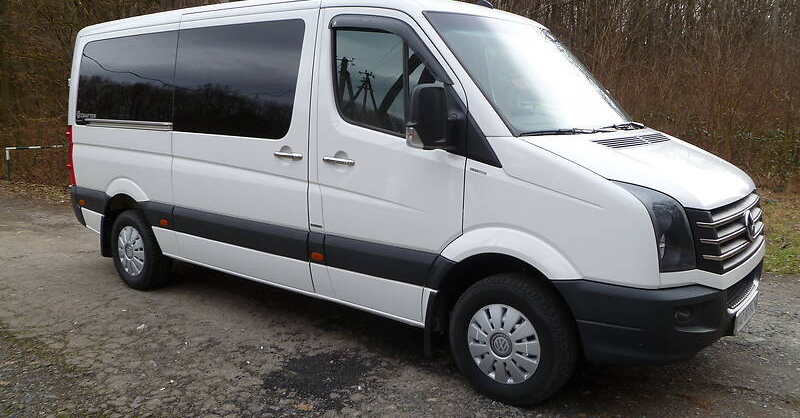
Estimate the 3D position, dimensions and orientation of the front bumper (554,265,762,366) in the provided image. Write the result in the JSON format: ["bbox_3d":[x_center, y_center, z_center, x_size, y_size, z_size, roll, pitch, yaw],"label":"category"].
[{"bbox_3d":[1.655,0.443,3.790,0.720,0.450,1.940,8,13,37],"label":"front bumper"}]

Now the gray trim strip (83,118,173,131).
[{"bbox_3d":[-2.309,-0.707,5.425,1.400,0.055,0.035,8,13,37],"label":"gray trim strip"}]

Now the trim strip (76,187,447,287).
[{"bbox_3d":[-1.406,0.138,4.853,4.150,0.230,0.060,8,13,37],"label":"trim strip"}]

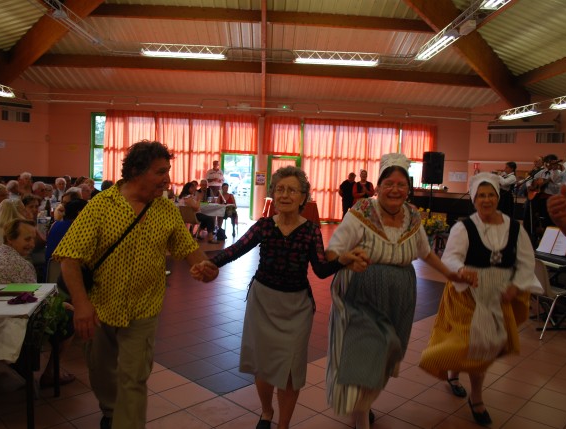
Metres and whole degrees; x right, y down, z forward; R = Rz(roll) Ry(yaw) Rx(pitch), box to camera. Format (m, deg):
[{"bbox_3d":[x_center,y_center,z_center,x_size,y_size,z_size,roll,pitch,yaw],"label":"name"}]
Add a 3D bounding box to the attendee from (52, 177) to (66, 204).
[{"bbox_3d":[-4.628,-0.074,10.000,0.500,1.300,0.700,1,5,-11],"label":"attendee"}]

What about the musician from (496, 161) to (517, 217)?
[{"bbox_3d":[5.276,-0.376,11.300,0.550,1.700,0.520,1,5,-21],"label":"musician"}]

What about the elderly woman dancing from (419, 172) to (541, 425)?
[{"bbox_3d":[1.320,0.523,3.230,0.740,1.580,0.580,2,5,0],"label":"elderly woman dancing"}]

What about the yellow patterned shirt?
[{"bbox_3d":[-0.831,0.204,2.520,0.700,0.700,0.420,1,5,-21],"label":"yellow patterned shirt"}]

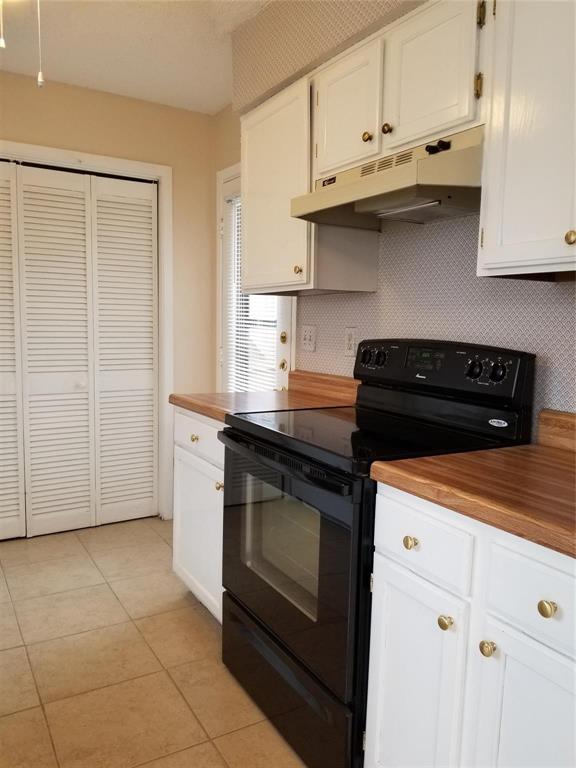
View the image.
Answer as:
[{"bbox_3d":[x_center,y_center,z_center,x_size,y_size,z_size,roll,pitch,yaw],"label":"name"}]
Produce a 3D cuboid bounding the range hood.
[{"bbox_3d":[0.383,-0.623,1.815,0.420,0.142,0.762,-2,7,-31],"label":"range hood"}]

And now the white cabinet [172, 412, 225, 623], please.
[{"bbox_3d":[-0.098,0.534,2.490,0.605,0.865,0.600,-2,7,-31],"label":"white cabinet"}]

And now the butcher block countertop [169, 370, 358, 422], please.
[{"bbox_3d":[-0.092,0.040,2.433,0.630,0.131,0.600,-2,7,-31],"label":"butcher block countertop"}]

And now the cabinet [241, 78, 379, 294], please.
[{"bbox_3d":[0.071,-0.766,2.411,0.317,0.772,0.604,-2,7,-31],"label":"cabinet"}]

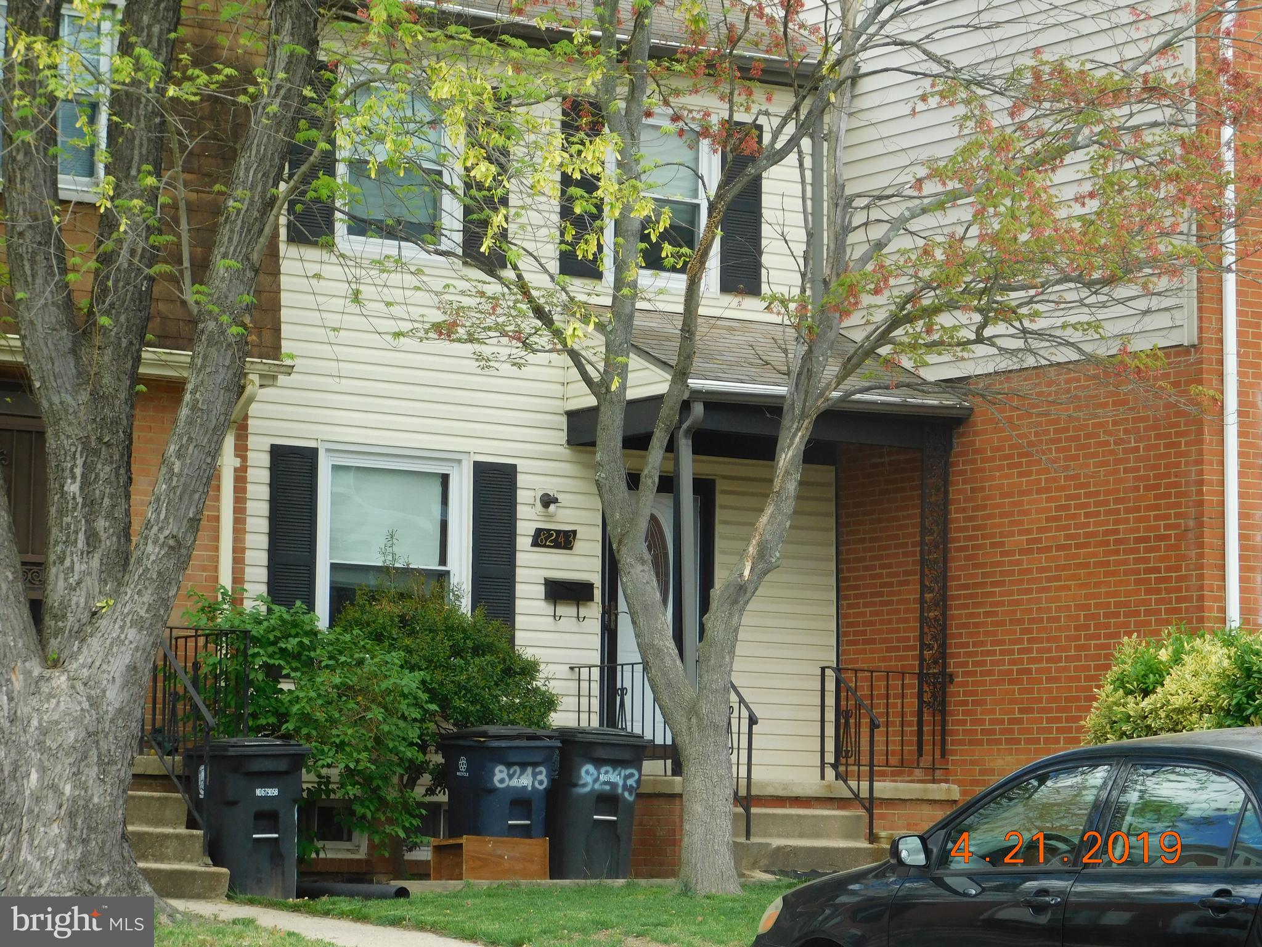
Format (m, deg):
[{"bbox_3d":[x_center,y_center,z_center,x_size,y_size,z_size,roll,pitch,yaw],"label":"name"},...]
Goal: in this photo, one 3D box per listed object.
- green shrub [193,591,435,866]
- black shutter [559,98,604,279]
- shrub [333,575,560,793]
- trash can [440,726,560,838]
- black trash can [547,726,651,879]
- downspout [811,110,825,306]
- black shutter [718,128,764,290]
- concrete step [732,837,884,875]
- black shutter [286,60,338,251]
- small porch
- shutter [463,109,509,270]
[{"bbox_3d":[-2.123,1.694,23.950,1.600,1.827,1.400,5,-7,-33],"label":"green shrub"},{"bbox_3d":[-0.346,-2.100,26.619,0.372,1.305,0.050,5,-7,-33],"label":"black shutter"},{"bbox_3d":[-1.270,1.702,24.800,1.500,1.977,1.250,5,-7,-33],"label":"shrub"},{"bbox_3d":[-0.878,2.209,24.250,0.580,0.988,0.680,6,-8,-40],"label":"trash can"},{"bbox_3d":[-0.233,2.254,24.700,0.580,1.014,0.680,4,-7,-26],"label":"black trash can"},{"bbox_3d":[1.441,-2.032,27.766,0.084,1.650,0.070,5,-7,-33],"label":"downspout"},{"bbox_3d":[0.858,-2.013,27.409,0.378,1.302,0.050,5,-7,-33],"label":"black shutter"},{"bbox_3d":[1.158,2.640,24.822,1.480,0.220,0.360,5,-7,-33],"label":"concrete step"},{"bbox_3d":[-2.223,-2.260,25.391,0.372,1.305,0.050,5,-7,-33],"label":"black shutter"},{"bbox_3d":[1.014,0.807,26.269,2.500,4.120,1.685,5,-7,-33],"label":"small porch"},{"bbox_3d":[-1.030,-2.155,26.171,0.372,1.310,0.050,5,-7,-33],"label":"shutter"}]

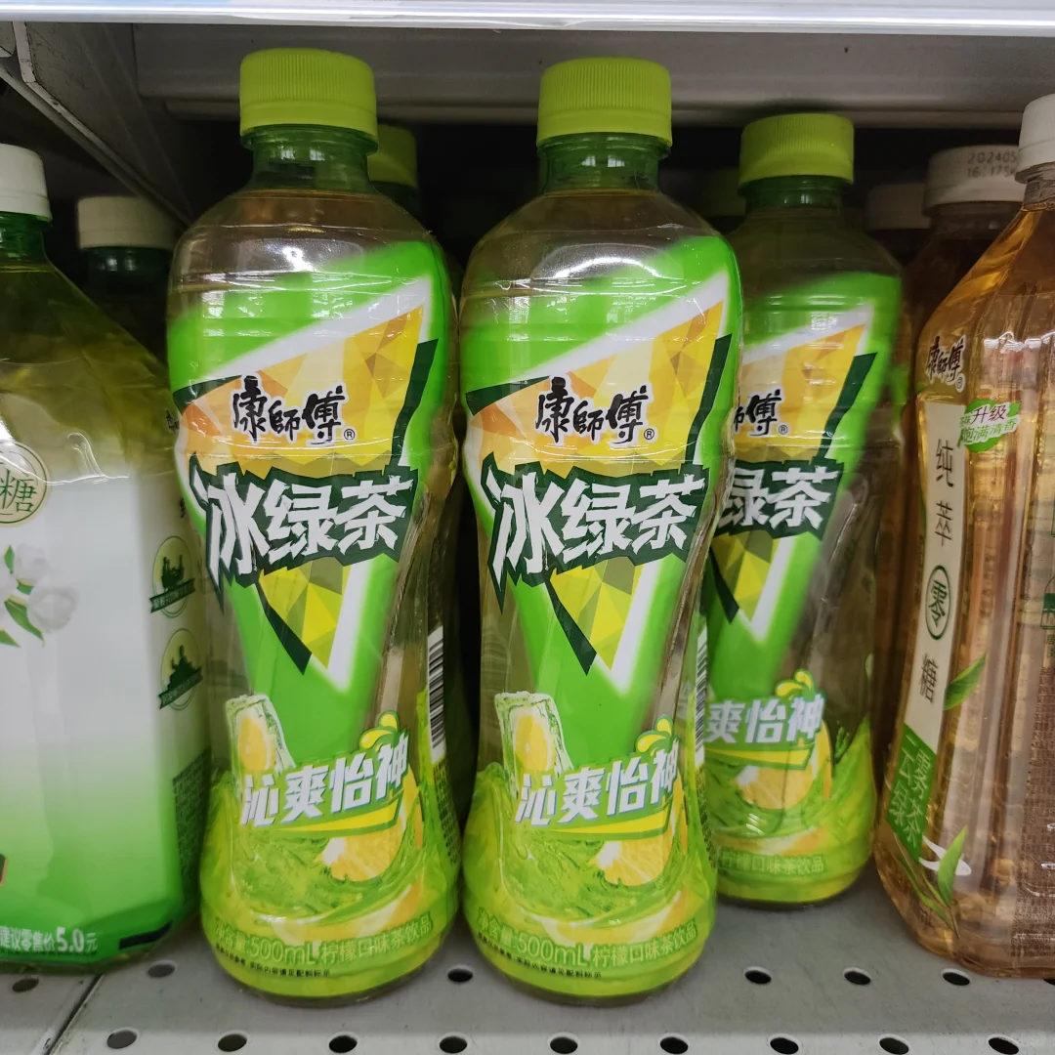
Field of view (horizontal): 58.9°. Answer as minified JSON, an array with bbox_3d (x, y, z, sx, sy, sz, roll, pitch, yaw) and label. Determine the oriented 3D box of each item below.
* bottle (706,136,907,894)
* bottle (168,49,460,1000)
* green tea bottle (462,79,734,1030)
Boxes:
[{"bbox_3d":[0.074,-0.003,0.278,0.067,0.219,0.067,7,12,34],"label":"bottle"},{"bbox_3d":[-0.051,0.004,0.232,0.067,0.219,0.067,-1,10,-9],"label":"bottle"},{"bbox_3d":[0.017,0.004,0.235,0.067,0.219,0.067,1,10,4],"label":"green tea bottle"}]

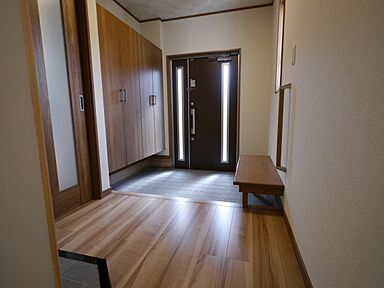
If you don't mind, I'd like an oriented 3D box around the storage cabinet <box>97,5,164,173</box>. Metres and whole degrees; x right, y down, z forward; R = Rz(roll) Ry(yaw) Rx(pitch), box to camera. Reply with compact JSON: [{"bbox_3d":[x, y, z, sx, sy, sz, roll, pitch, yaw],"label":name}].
[{"bbox_3d":[-0.903,-0.655,2.922,0.370,1.764,1.564,2,9,16],"label":"storage cabinet"}]

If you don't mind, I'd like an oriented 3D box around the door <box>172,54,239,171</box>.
[{"bbox_3d":[0.224,-0.498,3.561,1.145,1.964,0.080,2,9,16],"label":"door"}]

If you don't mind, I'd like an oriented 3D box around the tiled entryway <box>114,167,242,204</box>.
[{"bbox_3d":[-0.039,0.588,3.009,1.995,0.045,1.470,2,9,16],"label":"tiled entryway"}]

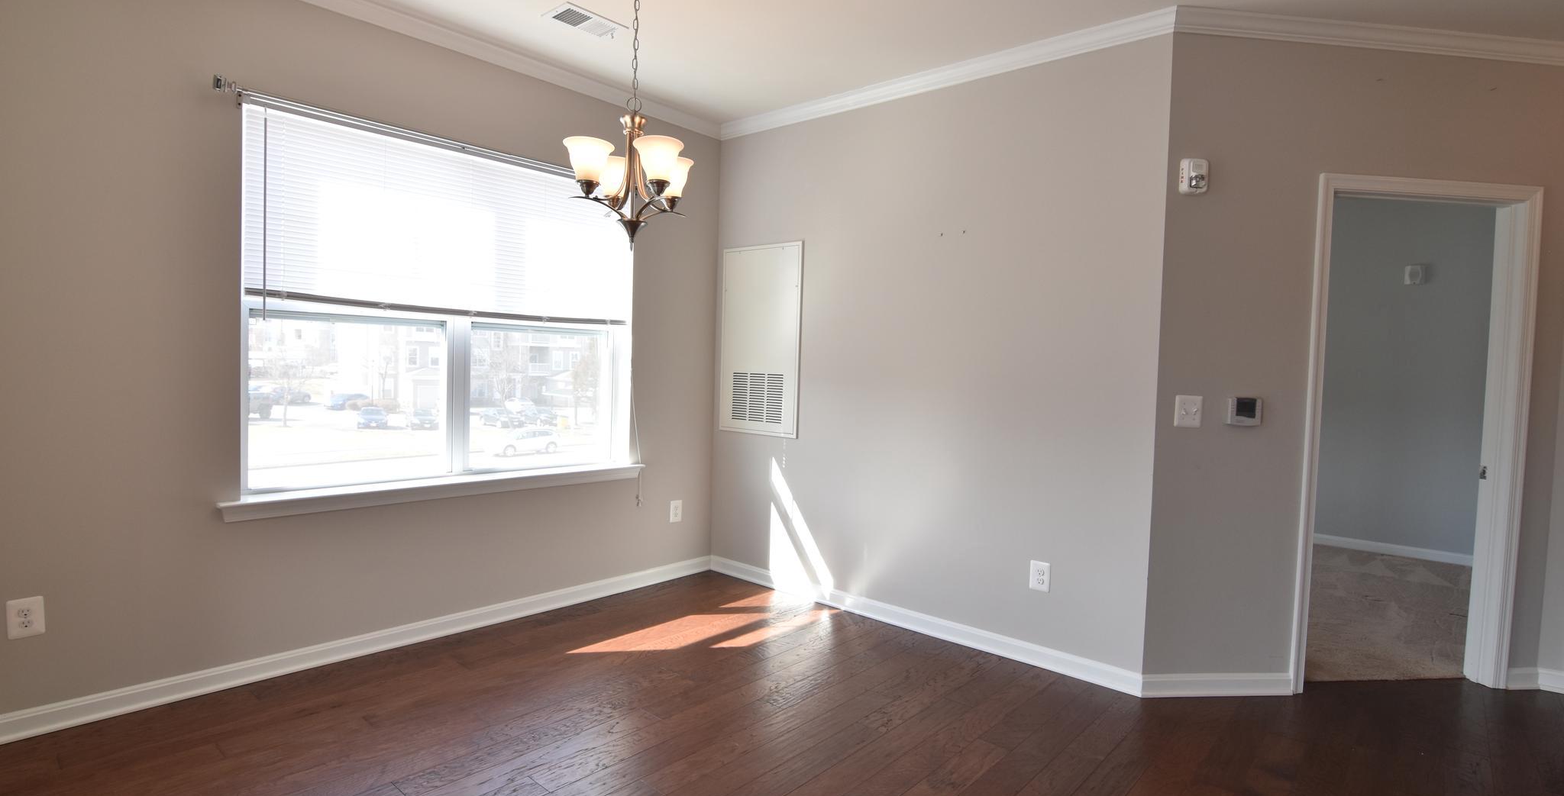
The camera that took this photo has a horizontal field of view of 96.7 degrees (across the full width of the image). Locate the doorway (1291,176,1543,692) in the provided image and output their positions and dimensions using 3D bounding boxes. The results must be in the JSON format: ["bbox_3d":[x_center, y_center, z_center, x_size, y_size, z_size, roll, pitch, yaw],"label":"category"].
[{"bbox_3d":[2.648,0.171,2.958,1.015,2.147,0.157,2,3,-6],"label":"doorway"}]

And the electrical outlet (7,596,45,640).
[{"bbox_3d":[-2.460,0.718,2.263,0.008,0.123,0.081,5,4,44],"label":"electrical outlet"}]

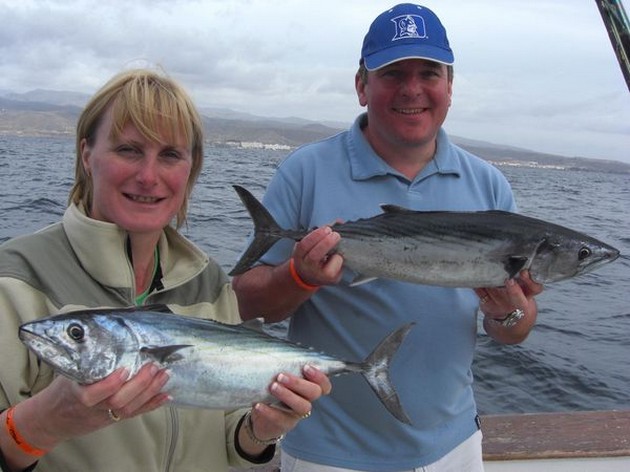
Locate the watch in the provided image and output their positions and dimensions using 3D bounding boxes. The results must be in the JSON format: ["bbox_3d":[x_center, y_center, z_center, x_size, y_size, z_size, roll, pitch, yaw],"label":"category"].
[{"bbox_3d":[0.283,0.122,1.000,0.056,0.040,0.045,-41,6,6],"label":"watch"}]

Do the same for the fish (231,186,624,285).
[{"bbox_3d":[0.152,0.009,0.986,0.552,0.135,0.080,3,5,3],"label":"fish"}]

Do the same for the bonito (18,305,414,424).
[{"bbox_3d":[-0.076,0.132,0.755,0.460,0.121,0.068,11,0,-26],"label":"bonito"}]

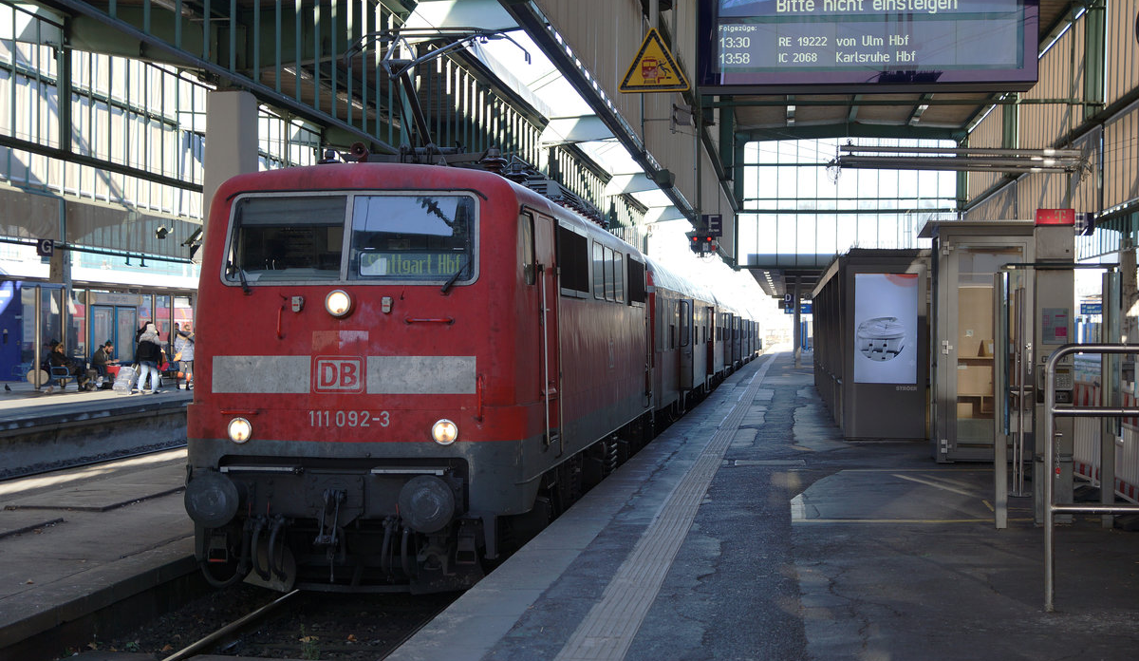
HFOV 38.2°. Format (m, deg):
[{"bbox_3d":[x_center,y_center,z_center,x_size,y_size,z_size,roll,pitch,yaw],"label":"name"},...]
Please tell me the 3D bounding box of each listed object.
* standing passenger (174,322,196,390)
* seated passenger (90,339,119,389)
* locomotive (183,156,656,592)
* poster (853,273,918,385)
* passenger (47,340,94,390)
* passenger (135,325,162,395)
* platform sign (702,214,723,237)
[{"bbox_3d":[-10.445,0.722,44.700,0.600,1.740,0.500,0,0,-9],"label":"standing passenger"},{"bbox_3d":[-12.922,0.965,45.800,0.800,1.300,0.580,0,0,7],"label":"seated passenger"},{"bbox_3d":[-0.917,0.336,21.277,3.020,4.150,16.600,0,0,7],"label":"locomotive"},{"bbox_3d":[4.765,-0.027,24.750,0.950,1.660,0.100,0,0,7],"label":"poster"},{"bbox_3d":[-13.379,0.947,44.000,0.950,1.300,0.600,0,0,7],"label":"passenger"},{"bbox_3d":[-10.812,0.727,42.300,0.620,1.770,0.500,0,0,14],"label":"passenger"},{"bbox_3d":[3.480,-2.555,40.000,0.500,0.520,0.100,0,0,7],"label":"platform sign"}]

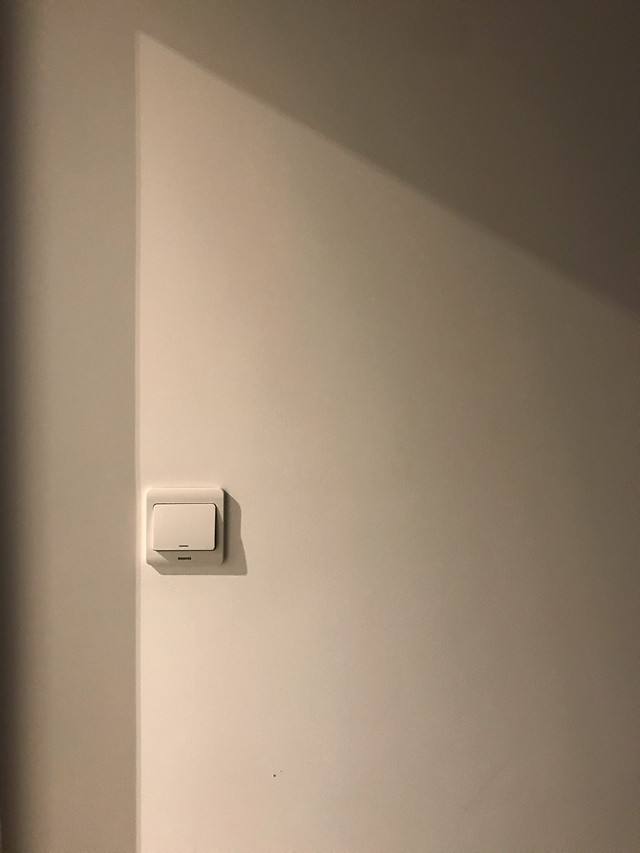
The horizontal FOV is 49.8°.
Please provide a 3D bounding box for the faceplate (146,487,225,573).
[{"bbox_3d":[-0.149,0.112,0.763,0.086,0.087,0.013,0,0,0],"label":"faceplate"}]

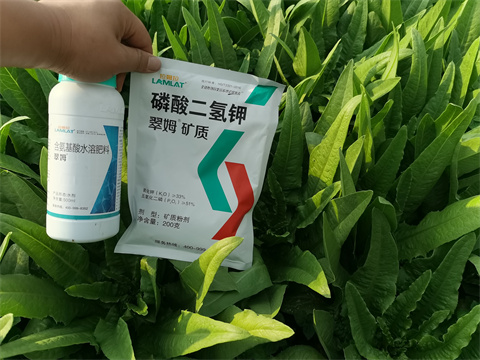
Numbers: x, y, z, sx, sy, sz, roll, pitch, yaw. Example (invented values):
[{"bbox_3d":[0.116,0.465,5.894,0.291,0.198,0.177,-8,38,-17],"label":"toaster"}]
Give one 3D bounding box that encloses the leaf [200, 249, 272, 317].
[{"bbox_3d":[-0.010,0.121,0.430,0.060,0.093,0.030,45,10,16],"label":"leaf"}]

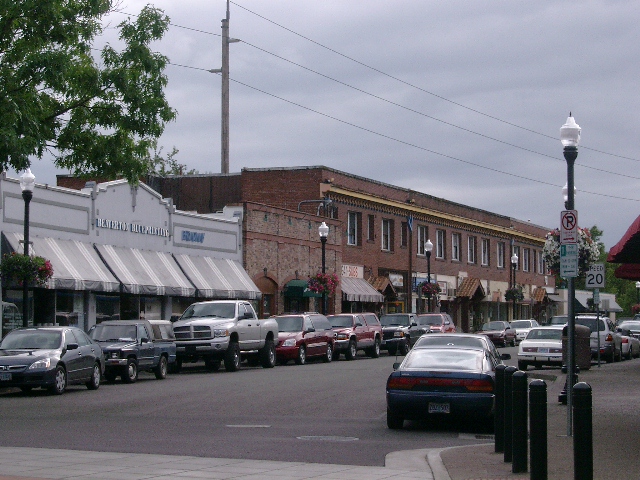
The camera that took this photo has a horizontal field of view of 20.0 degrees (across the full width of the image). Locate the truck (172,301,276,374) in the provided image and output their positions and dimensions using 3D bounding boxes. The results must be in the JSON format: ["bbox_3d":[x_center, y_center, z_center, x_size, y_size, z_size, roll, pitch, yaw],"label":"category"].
[{"bbox_3d":[-3.061,3.157,59.670,2.030,2.220,5.750,-1,-3,15],"label":"truck"}]

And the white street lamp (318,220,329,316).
[{"bbox_3d":[0.163,1.945,68.686,0.380,5.224,0.380,-1,-3,16],"label":"white street lamp"}]

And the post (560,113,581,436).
[{"bbox_3d":[4.514,0.331,32.486,0.400,5.256,0.400,-1,-3,16],"label":"post"}]

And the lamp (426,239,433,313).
[{"bbox_3d":[5.067,2.604,83.886,0.380,5.232,0.380,-1,-3,16],"label":"lamp"}]

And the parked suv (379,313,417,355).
[{"bbox_3d":[3.500,4.225,80.729,1.760,1.770,4.500,-1,-3,17],"label":"parked suv"}]

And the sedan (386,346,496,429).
[{"bbox_3d":[2.101,2.358,29.476,1.700,1.270,4.500,0,-3,9],"label":"sedan"}]

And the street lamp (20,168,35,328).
[{"bbox_3d":[-7.135,0.855,44.086,0.380,5.253,0.380,-1,-3,16],"label":"street lamp"}]

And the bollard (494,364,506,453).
[{"bbox_3d":[2.129,1.974,21.228,0.160,1.028,0.160,-1,-3,16],"label":"bollard"}]

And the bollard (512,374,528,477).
[{"bbox_3d":[2.042,1.852,18.427,0.160,1.041,0.160,-1,-3,16],"label":"bollard"}]

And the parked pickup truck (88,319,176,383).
[{"bbox_3d":[-5.465,3.085,50.514,1.670,1.680,4.500,-1,-3,13],"label":"parked pickup truck"}]

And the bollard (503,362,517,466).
[{"bbox_3d":[2.103,1.907,19.877,0.160,1.052,0.160,-1,-3,16],"label":"bollard"}]

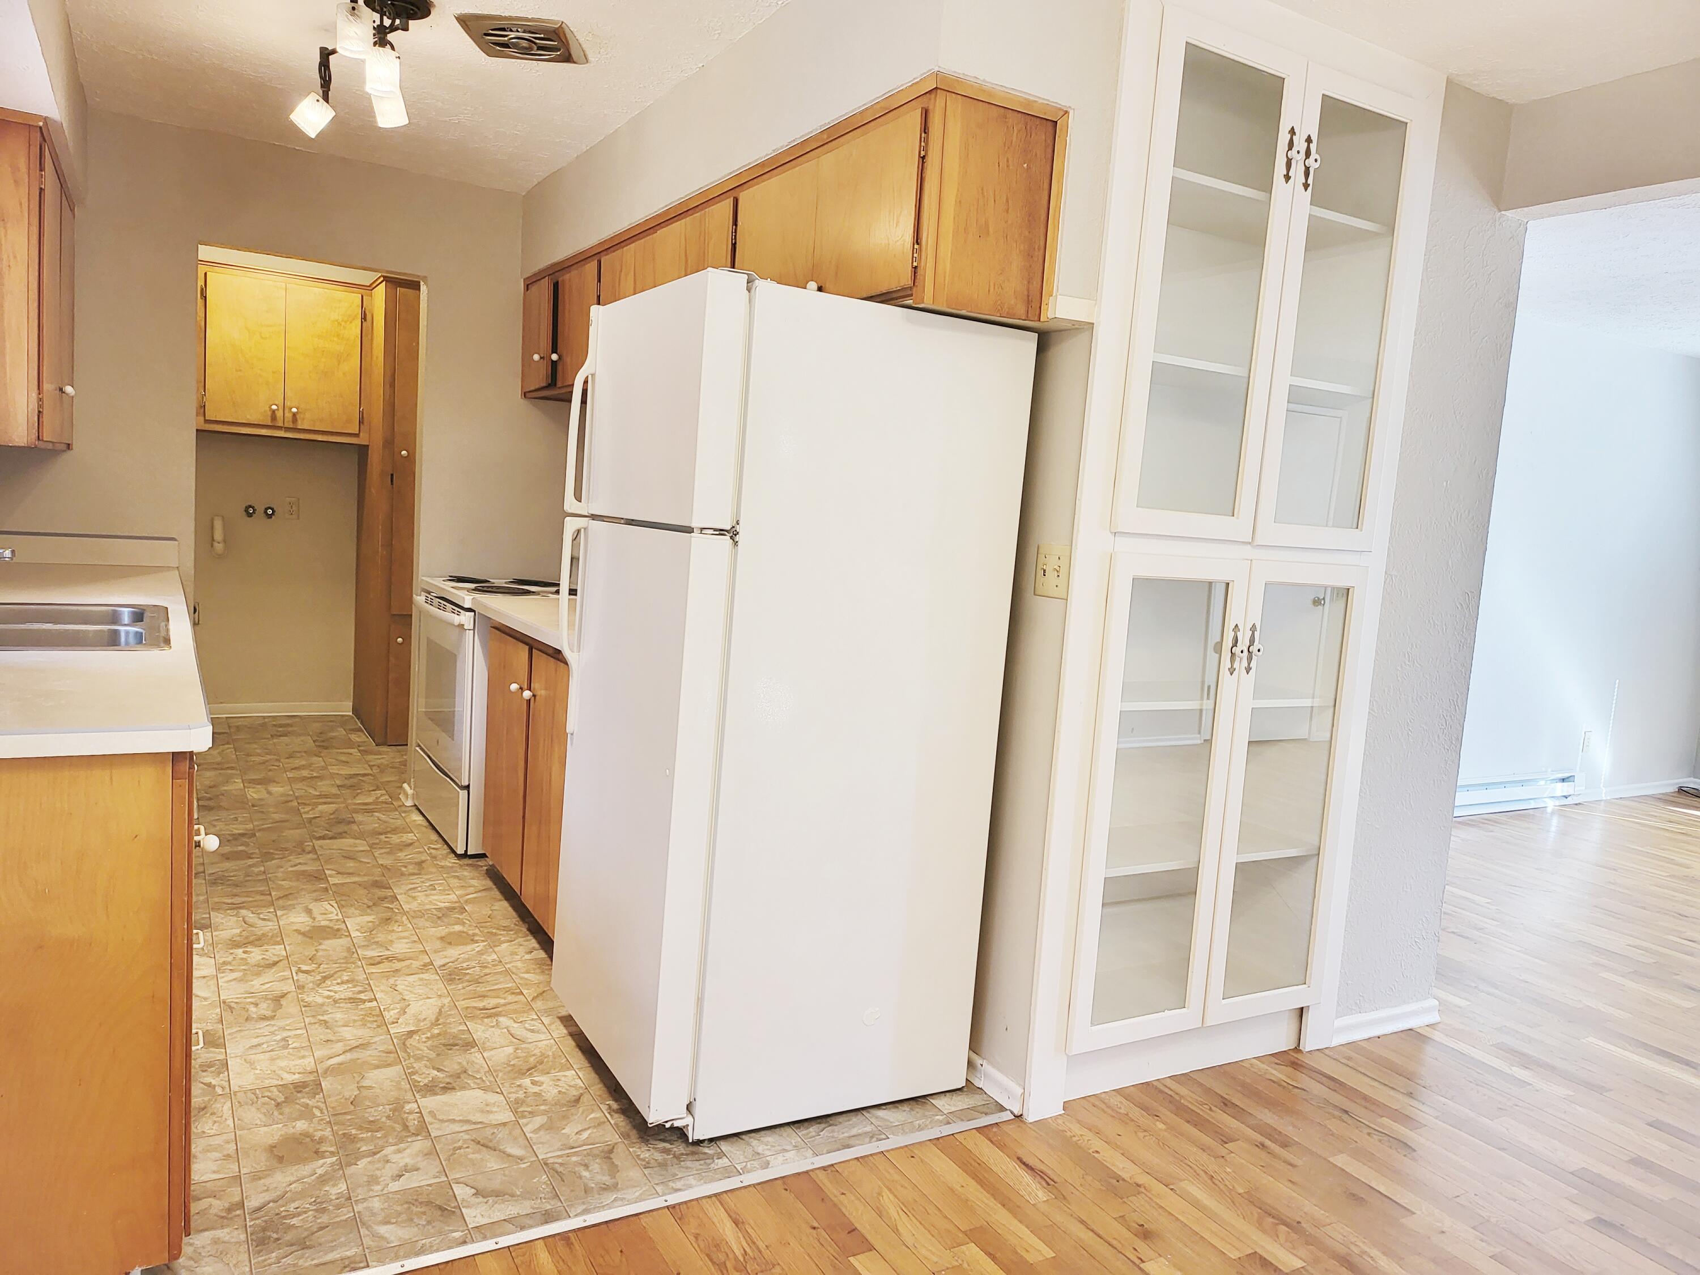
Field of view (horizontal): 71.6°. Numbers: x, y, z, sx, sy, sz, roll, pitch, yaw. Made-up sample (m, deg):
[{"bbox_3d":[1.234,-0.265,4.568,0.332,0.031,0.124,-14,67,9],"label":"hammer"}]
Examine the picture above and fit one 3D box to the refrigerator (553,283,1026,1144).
[{"bbox_3d":[-0.188,0.133,2.690,0.789,1.710,0.701,1,7,-29],"label":"refrigerator"}]

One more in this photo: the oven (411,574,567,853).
[{"bbox_3d":[-1.233,0.217,4.463,0.714,1.000,0.775,0,7,-30],"label":"oven"}]

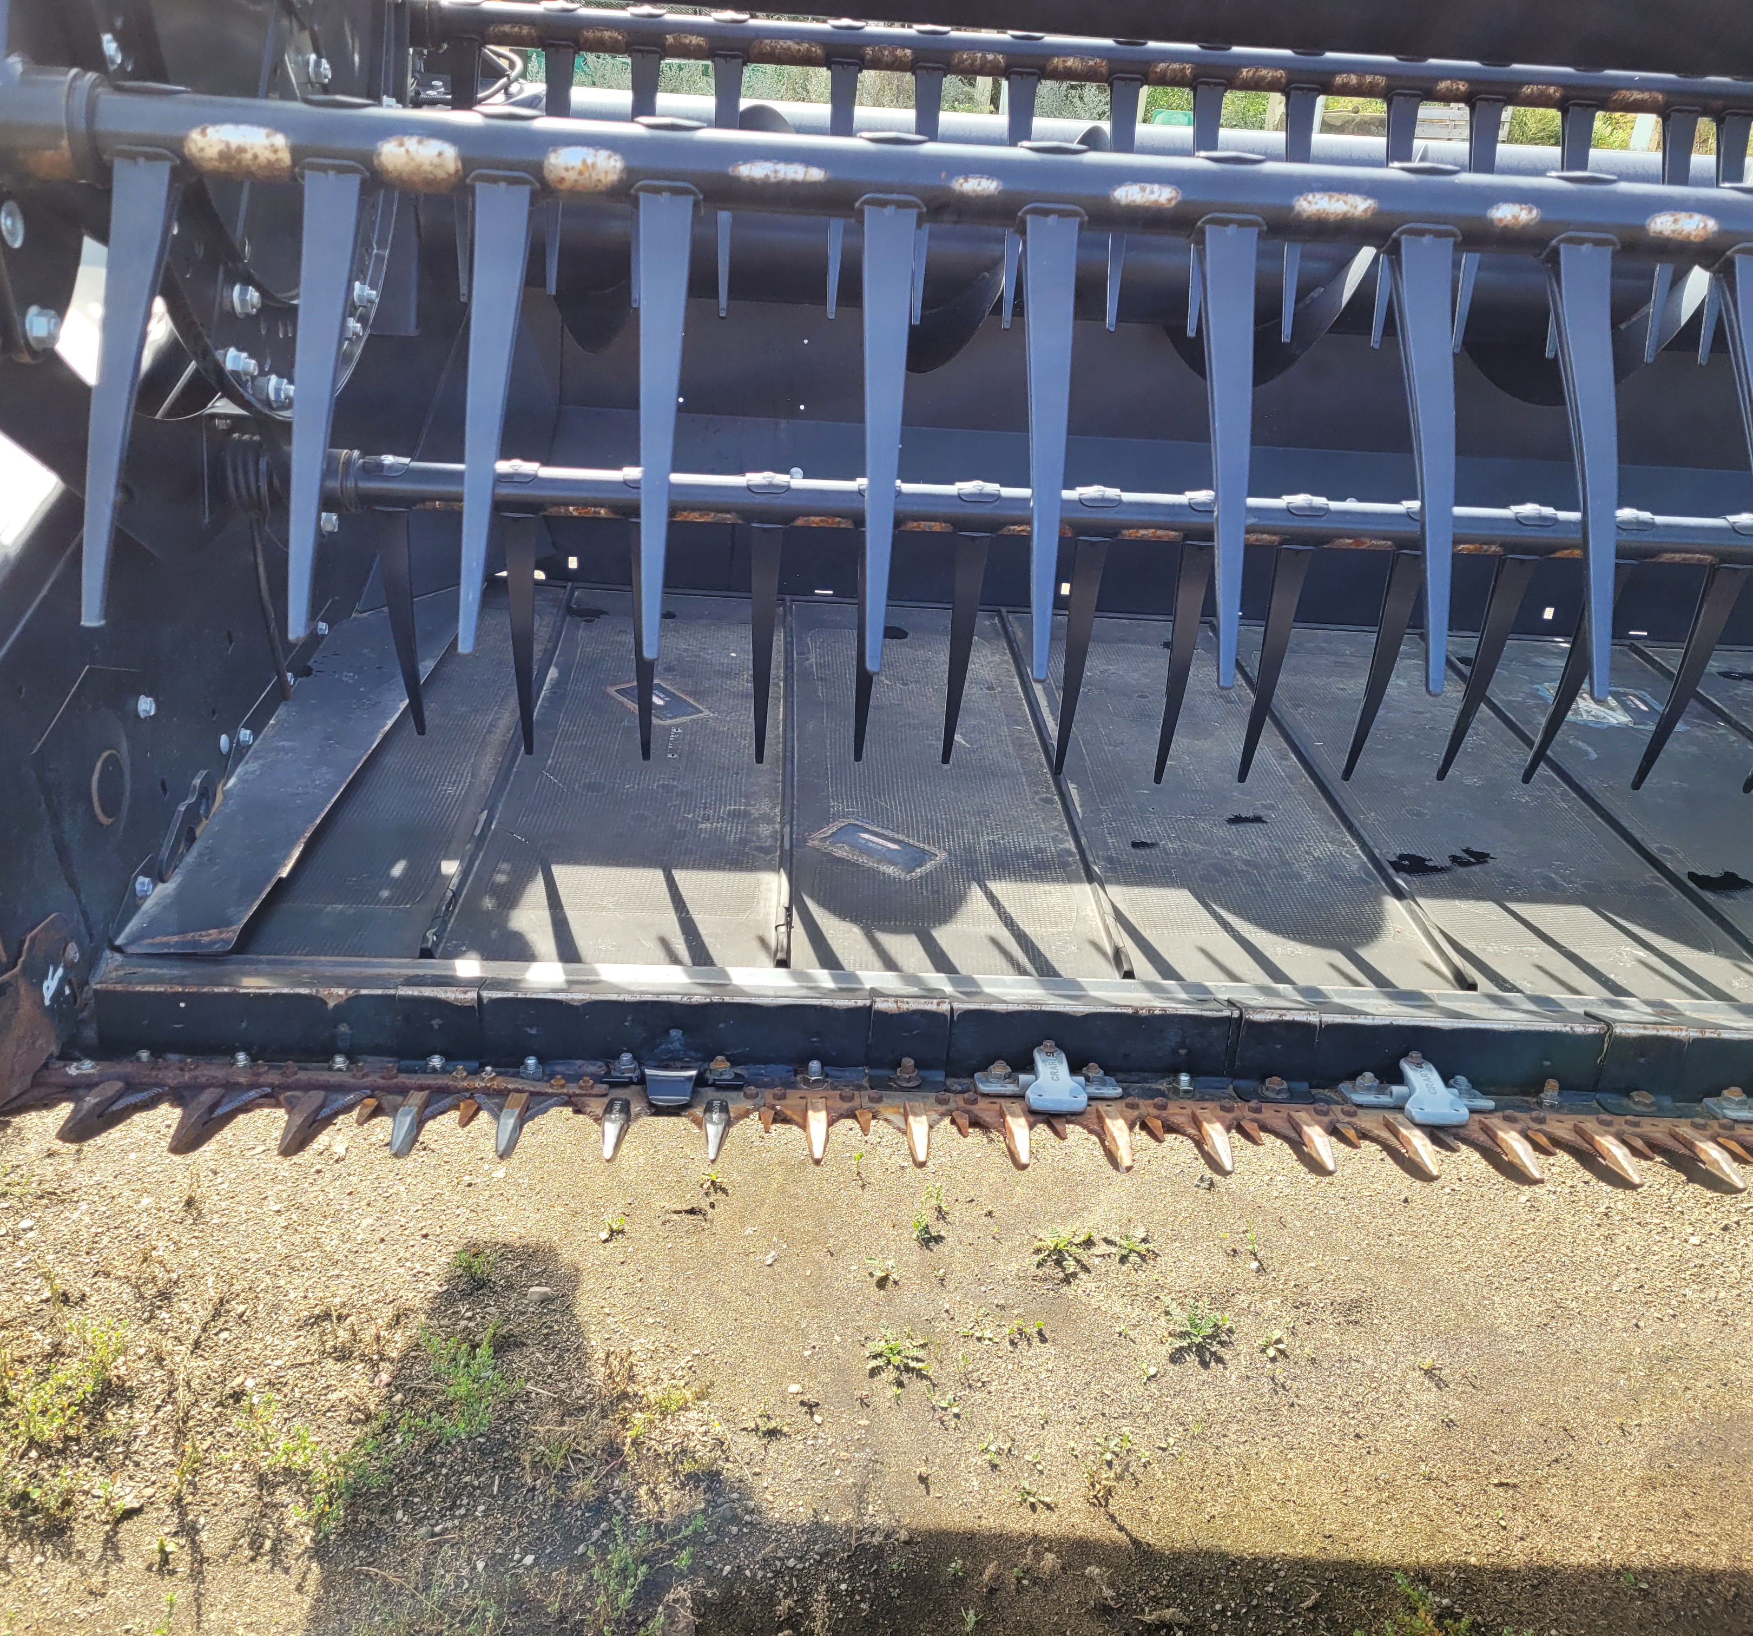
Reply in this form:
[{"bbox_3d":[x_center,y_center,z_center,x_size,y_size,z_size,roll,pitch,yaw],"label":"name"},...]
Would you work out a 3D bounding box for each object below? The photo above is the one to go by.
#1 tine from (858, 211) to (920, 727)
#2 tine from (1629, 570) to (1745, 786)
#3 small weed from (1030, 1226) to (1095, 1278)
[{"bbox_3d":[0.003,-0.206,0.891,0.031,0.266,0.030,2,-8,-3],"label":"tine"},{"bbox_3d":[0.796,-0.137,1.617,0.031,0.266,0.030,2,38,-3],"label":"tine"},{"bbox_3d":[0.262,0.612,2.320,0.087,0.035,0.080,2,27,-3],"label":"small weed"}]

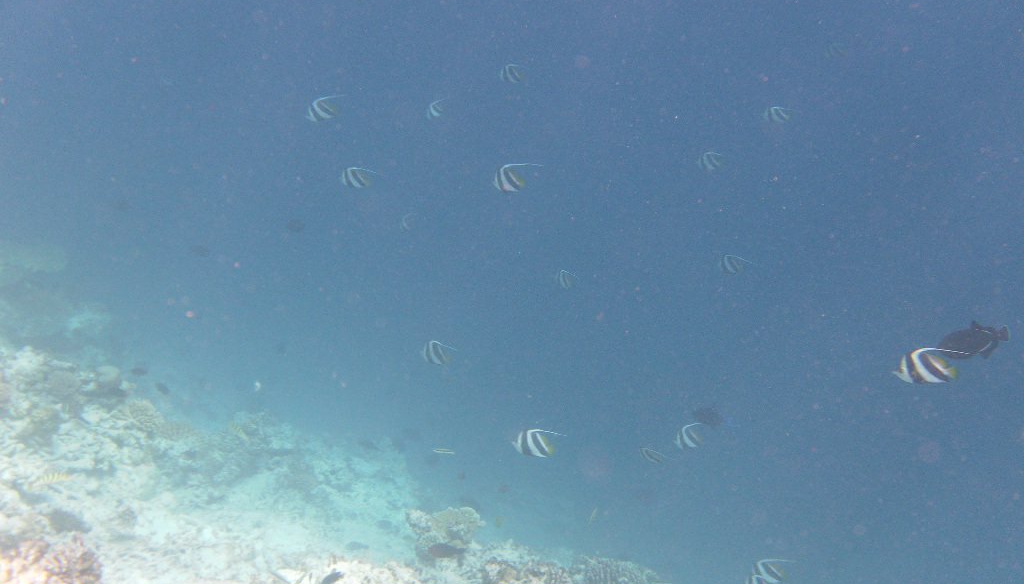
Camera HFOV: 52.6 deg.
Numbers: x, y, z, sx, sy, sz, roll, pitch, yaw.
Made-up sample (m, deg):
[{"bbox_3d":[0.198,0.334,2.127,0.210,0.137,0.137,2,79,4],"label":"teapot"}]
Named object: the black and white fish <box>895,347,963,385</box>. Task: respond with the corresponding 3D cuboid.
[{"bbox_3d":[1.164,0.209,2.900,0.200,0.102,0.033,-1,9,21],"label":"black and white fish"}]

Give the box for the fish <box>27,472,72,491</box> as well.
[{"bbox_3d":[-1.251,0.512,2.800,0.125,0.038,0.022,-15,8,9],"label":"fish"}]

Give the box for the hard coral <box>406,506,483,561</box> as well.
[{"bbox_3d":[-0.274,0.980,4.230,0.308,0.219,0.262,0,6,0],"label":"hard coral"}]

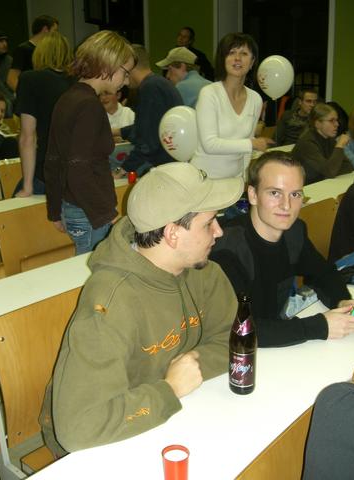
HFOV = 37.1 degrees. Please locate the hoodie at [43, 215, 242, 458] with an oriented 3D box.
[{"bbox_3d":[-0.138,0.272,1.414,0.420,0.670,0.630,10,14,43],"label":"hoodie"}]

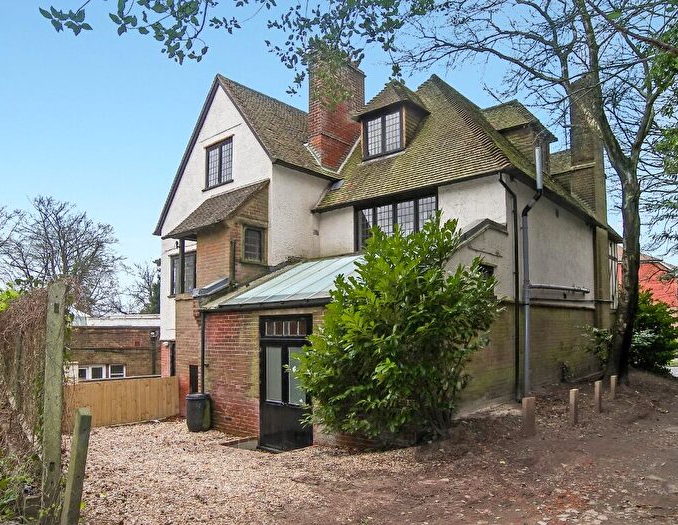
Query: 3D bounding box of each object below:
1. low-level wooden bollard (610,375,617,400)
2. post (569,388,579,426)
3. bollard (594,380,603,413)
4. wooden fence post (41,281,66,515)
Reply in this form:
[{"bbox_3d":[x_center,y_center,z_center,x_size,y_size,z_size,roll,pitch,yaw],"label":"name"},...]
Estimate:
[{"bbox_3d":[5.759,2.626,11.000,0.100,0.540,0.100,5,-9,-34],"label":"low-level wooden bollard"},{"bbox_3d":[3.628,2.238,8.100,0.110,0.552,0.110,1,-6,-8],"label":"post"},{"bbox_3d":[4.615,2.395,9.350,0.100,0.570,0.100,5,-9,-34],"label":"bollard"},{"bbox_3d":[-2.336,1.099,4.303,0.125,1.892,0.110,-1,-6,-14],"label":"wooden fence post"}]

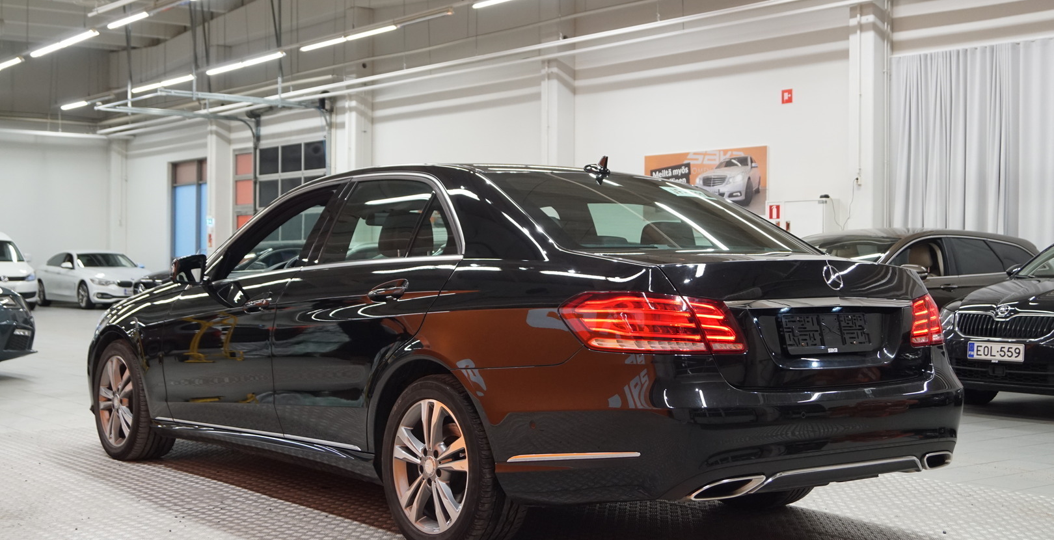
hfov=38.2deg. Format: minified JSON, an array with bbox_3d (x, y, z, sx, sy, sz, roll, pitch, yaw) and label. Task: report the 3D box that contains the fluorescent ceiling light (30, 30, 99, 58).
[{"bbox_3d":[-7.624,-3.709,25.040,0.090,0.080,3.390,1,0,-37],"label":"fluorescent ceiling light"}]

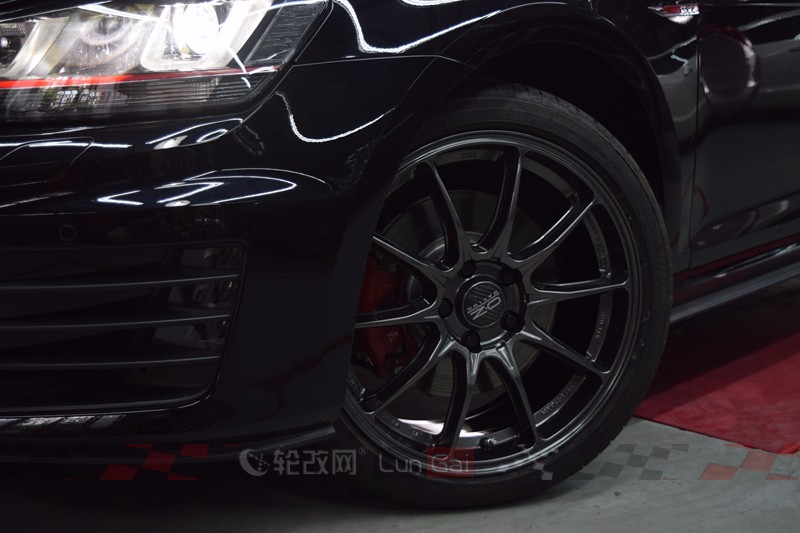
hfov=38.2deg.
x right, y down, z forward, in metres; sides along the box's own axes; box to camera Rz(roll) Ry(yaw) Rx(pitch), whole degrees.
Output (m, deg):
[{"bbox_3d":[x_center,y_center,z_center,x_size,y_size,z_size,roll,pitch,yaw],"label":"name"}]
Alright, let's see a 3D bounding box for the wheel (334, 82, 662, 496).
[{"bbox_3d":[0.089,0.040,1.742,0.640,0.637,0.228,-3,10,-18],"label":"wheel"}]

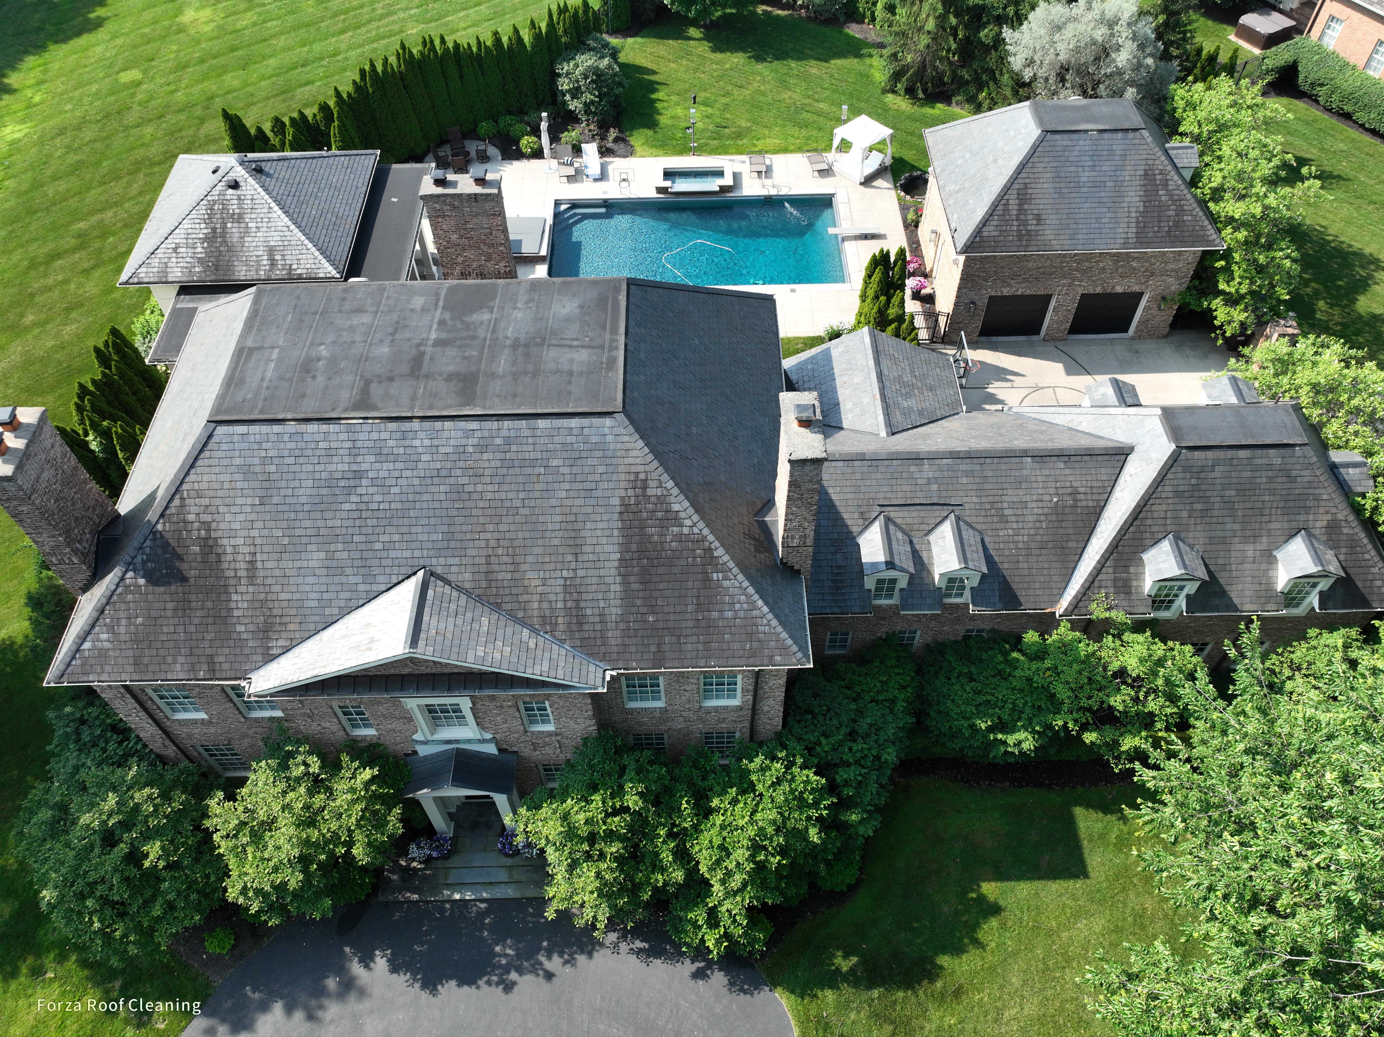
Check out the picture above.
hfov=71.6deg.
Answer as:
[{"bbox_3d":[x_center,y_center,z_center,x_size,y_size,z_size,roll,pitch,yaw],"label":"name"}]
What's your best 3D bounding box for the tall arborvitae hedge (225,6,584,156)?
[{"bbox_3d":[-13.308,-20.310,45.822,18.800,4.600,2.100,-31,58,-22],"label":"tall arborvitae hedge"}]

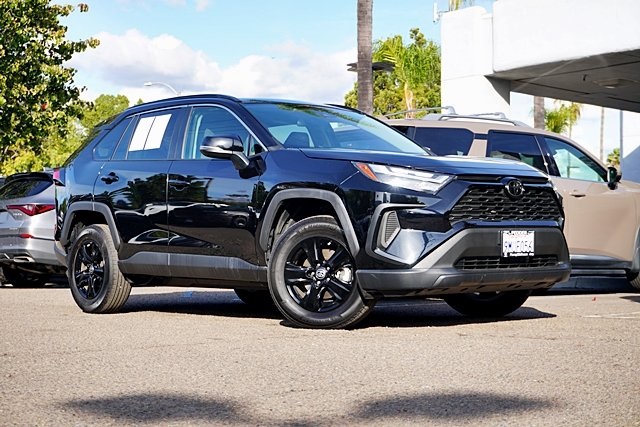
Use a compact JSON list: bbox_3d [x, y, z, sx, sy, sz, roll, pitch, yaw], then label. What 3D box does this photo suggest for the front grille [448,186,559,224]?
[{"bbox_3d":[1.207,-0.064,6.848,1.150,0.235,0.110,1,-2,-43],"label":"front grille"}]

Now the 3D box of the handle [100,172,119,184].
[{"bbox_3d":[-1.665,-0.273,8.633,0.060,0.075,0.225,1,-2,-43],"label":"handle"}]

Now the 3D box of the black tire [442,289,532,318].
[{"bbox_3d":[1.213,0.396,8.024,0.700,0.710,0.235,-1,-2,23],"label":"black tire"}]

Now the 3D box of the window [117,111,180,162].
[{"bbox_3d":[-1.347,-0.603,8.470,0.050,0.409,0.760,28,-20,-39],"label":"window"}]

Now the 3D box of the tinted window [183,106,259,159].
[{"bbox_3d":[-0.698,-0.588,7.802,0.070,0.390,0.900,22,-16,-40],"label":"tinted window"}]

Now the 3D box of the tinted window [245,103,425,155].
[{"bbox_3d":[0.100,-0.593,8.010,1.420,0.120,0.807,1,30,-43],"label":"tinted window"}]

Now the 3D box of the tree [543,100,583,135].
[{"bbox_3d":[13.341,-2.042,59.876,2.600,8.420,2.600,-1,-2,13],"label":"tree"}]

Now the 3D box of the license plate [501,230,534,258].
[{"bbox_3d":[1.240,0.191,6.761,0.310,0.160,0.020,1,-2,-43],"label":"license plate"}]

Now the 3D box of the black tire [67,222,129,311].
[{"bbox_3d":[-1.804,0.454,8.865,0.230,0.715,0.715,1,-2,-43],"label":"black tire"}]

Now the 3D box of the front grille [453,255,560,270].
[{"bbox_3d":[1.208,0.311,6.793,1.000,0.085,0.090,1,-2,-43],"label":"front grille"}]

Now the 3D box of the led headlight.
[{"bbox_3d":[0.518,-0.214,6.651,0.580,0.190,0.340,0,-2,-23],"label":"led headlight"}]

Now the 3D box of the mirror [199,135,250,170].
[{"bbox_3d":[-0.655,-0.413,7.459,0.250,0.210,0.220,1,-2,-43],"label":"mirror"}]

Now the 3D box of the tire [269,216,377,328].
[{"bbox_3d":[0.024,0.379,6.893,0.715,0.715,0.230,-1,-2,12],"label":"tire"}]

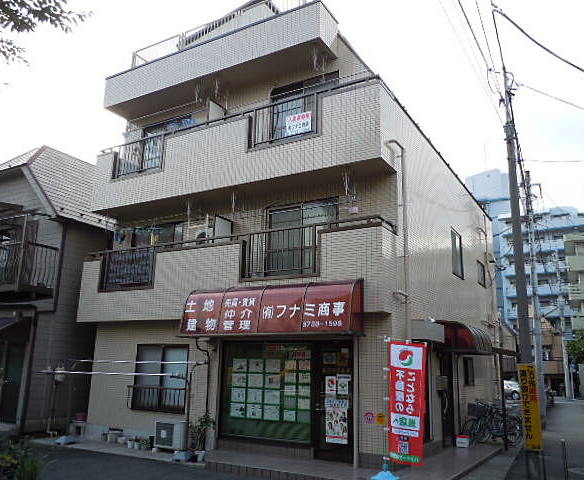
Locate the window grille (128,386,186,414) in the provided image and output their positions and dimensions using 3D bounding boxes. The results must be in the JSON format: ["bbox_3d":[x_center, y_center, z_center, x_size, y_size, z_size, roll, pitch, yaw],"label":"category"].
[{"bbox_3d":[-2.998,3.529,11.424,1.710,0.520,0.160,-7,-16,30],"label":"window grille"}]

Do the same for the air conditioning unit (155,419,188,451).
[{"bbox_3d":[-2.505,4.069,10.776,0.700,0.540,0.260,-7,-16,30],"label":"air conditioning unit"}]

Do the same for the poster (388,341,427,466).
[{"bbox_3d":[1.788,2.493,8.017,0.570,1.800,0.040,-3,-14,16],"label":"poster"}]

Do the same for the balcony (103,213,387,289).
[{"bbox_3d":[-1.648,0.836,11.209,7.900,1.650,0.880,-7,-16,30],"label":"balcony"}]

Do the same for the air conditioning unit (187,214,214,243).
[{"bbox_3d":[-1.970,-0.013,11.880,0.720,0.580,0.300,-7,-16,30],"label":"air conditioning unit"}]

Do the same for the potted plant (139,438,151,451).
[{"bbox_3d":[-3.141,4.359,11.044,0.210,0.240,0.210,1,-14,0],"label":"potted plant"}]

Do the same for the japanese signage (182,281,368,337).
[{"bbox_3d":[-0.466,1.289,9.577,3.660,0.960,0.530,-7,-16,30],"label":"japanese signage"}]

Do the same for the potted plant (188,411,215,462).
[{"bbox_3d":[-1.742,3.808,10.062,0.440,0.900,0.420,1,-14,0],"label":"potted plant"}]

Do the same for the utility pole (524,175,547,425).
[{"bbox_3d":[9.552,1.956,20.300,0.340,9.843,0.340,-7,-16,30],"label":"utility pole"}]

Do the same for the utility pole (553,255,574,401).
[{"bbox_3d":[18.436,5.597,35.215,0.400,10.000,0.400,-7,-16,30],"label":"utility pole"}]

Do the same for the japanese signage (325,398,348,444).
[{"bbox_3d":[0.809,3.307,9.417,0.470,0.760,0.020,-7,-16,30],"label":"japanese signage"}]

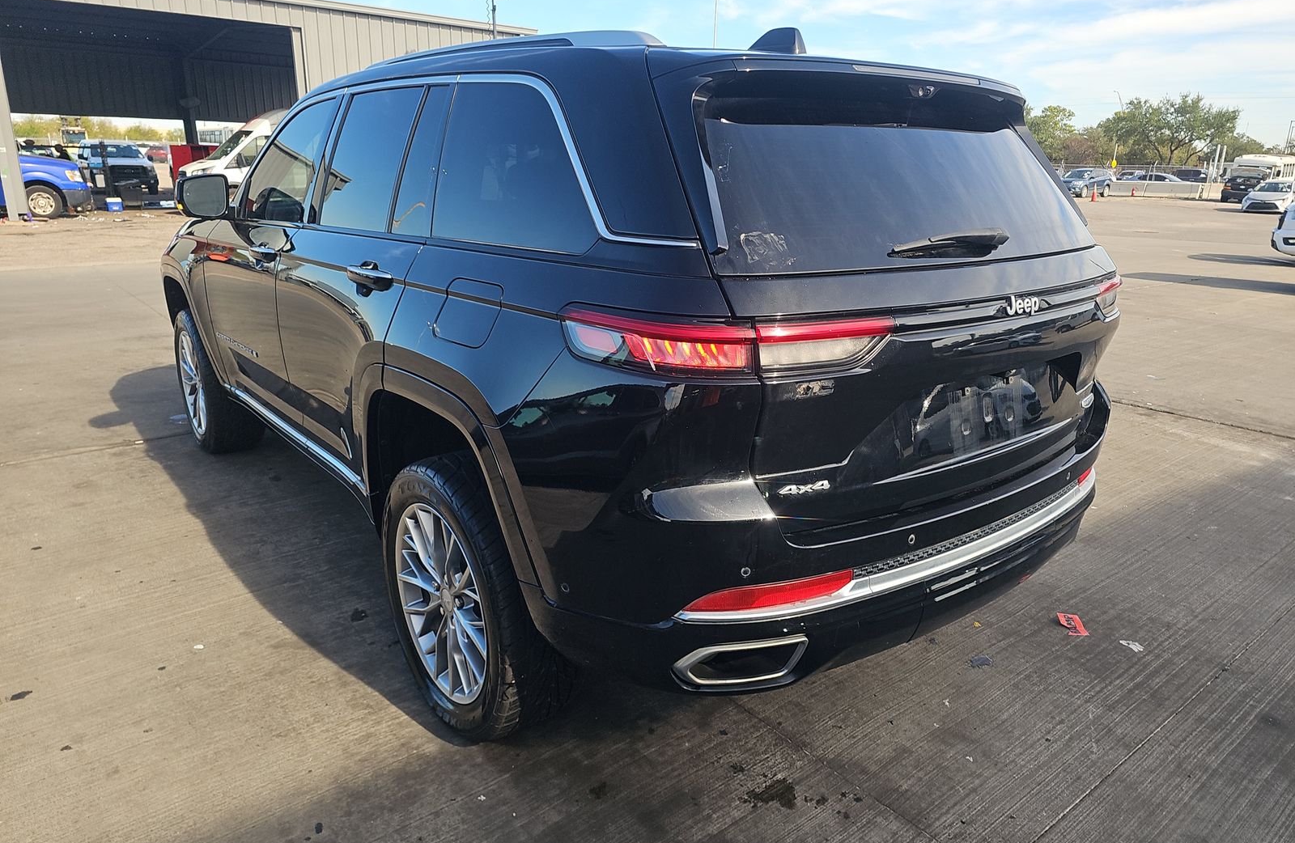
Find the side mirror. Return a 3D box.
[{"bbox_3d":[-1.827,-0.926,3.539,0.210,0.185,0.140,-12,21,-37],"label":"side mirror"}]

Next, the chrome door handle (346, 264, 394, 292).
[{"bbox_3d":[-0.721,-0.371,2.237,0.058,0.048,0.265,-12,21,-37],"label":"chrome door handle"}]

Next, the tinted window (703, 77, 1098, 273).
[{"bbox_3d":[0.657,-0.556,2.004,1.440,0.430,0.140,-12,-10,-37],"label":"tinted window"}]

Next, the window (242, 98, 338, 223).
[{"bbox_3d":[-1.335,-0.953,3.204,0.060,0.480,0.800,11,7,-41],"label":"window"}]

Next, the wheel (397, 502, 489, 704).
[{"bbox_3d":[-0.483,0.469,2.353,0.200,0.545,0.545,-12,21,-37],"label":"wheel"}]

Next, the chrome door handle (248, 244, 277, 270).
[{"bbox_3d":[-1.330,-0.574,2.985,0.058,0.048,0.270,-12,21,-37],"label":"chrome door handle"}]

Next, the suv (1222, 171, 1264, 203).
[{"bbox_3d":[36.131,-14.119,51.947,1.900,1.660,4.700,12,20,32],"label":"suv"}]

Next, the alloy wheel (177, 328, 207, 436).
[{"bbox_3d":[-2.339,-0.217,4.613,0.200,0.555,0.555,-12,21,-37],"label":"alloy wheel"}]

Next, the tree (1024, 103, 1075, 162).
[{"bbox_3d":[36.795,-25.514,79.334,8.000,8.000,8.000,8,18,23],"label":"tree"}]

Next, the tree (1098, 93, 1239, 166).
[{"bbox_3d":[45.781,-24.813,75.831,11.800,8.700,11.500,10,19,28],"label":"tree"}]

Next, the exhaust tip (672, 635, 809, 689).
[{"bbox_3d":[0.196,0.509,1.819,0.285,0.085,0.080,-5,18,-20],"label":"exhaust tip"}]

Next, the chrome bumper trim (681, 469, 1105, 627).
[{"bbox_3d":[0.751,0.261,2.101,1.640,0.090,0.210,-12,21,-37],"label":"chrome bumper trim"}]

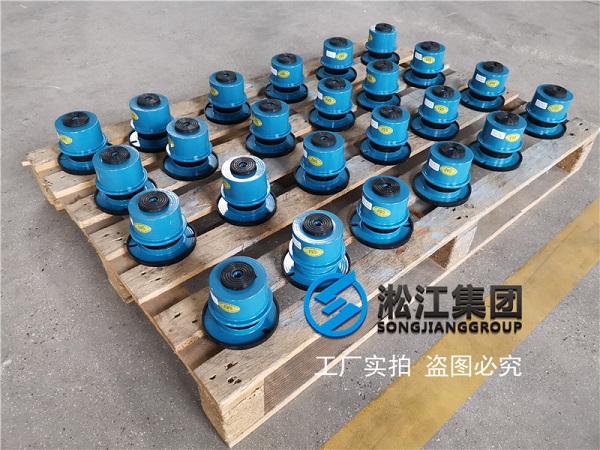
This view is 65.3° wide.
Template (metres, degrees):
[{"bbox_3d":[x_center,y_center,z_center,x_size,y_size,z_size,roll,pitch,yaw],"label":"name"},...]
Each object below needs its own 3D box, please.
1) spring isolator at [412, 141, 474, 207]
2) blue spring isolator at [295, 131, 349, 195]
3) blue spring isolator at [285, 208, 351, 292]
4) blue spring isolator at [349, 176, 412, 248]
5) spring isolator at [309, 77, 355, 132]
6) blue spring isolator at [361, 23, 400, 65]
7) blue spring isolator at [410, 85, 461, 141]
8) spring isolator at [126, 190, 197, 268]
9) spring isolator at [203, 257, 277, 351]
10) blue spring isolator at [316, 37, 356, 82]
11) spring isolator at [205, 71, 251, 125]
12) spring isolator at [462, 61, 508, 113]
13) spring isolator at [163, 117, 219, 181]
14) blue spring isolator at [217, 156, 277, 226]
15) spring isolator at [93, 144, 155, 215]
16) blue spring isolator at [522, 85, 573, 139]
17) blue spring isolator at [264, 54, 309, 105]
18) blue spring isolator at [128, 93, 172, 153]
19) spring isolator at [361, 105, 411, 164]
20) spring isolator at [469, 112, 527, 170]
[{"bbox_3d":[0.317,-0.119,1.006,0.126,0.104,0.126,19,45,17],"label":"spring isolator"},{"bbox_3d":[0.050,-0.146,1.024,0.126,0.104,0.126,1,42,-1],"label":"blue spring isolator"},{"bbox_3d":[0.031,0.036,0.822,0.125,0.102,0.125,1,42,-1],"label":"blue spring isolator"},{"bbox_3d":[0.161,-0.034,0.901,0.124,0.104,0.124,11,43,10],"label":"blue spring isolator"},{"bbox_3d":[0.087,-0.323,1.220,0.126,0.104,0.126,1,42,-1],"label":"spring isolator"},{"bbox_3d":[0.266,-0.593,1.522,0.126,0.104,0.126,1,42,-1],"label":"blue spring isolator"},{"bbox_3d":[0.354,-0.293,1.191,0.124,0.104,0.124,9,43,8],"label":"blue spring isolator"},{"bbox_3d":[-0.258,-0.005,0.853,0.125,0.105,0.125,8,43,6],"label":"spring isolator"},{"bbox_3d":[-0.094,0.111,0.731,0.125,0.105,0.125,1,42,-1],"label":"spring isolator"},{"bbox_3d":[0.113,-0.506,1.417,0.125,0.105,0.125,-4,43,-7],"label":"blue spring isolator"},{"bbox_3d":[-0.191,-0.343,1.230,0.126,0.104,0.126,1,42,-1],"label":"spring isolator"},{"bbox_3d":[0.525,-0.394,1.308,0.124,0.104,0.124,6,43,5],"label":"spring isolator"},{"bbox_3d":[-0.245,-0.178,1.041,0.124,0.104,0.124,1,43,-1],"label":"spring isolator"},{"bbox_3d":[-0.109,-0.077,0.937,0.124,0.104,0.124,1,43,-1],"label":"blue spring isolator"},{"bbox_3d":[-0.367,-0.101,0.958,0.126,0.104,0.126,1,42,-1],"label":"spring isolator"},{"bbox_3d":[0.643,-0.300,1.211,0.124,0.104,0.124,8,43,7],"label":"blue spring isolator"},{"bbox_3d":[-0.035,-0.418,1.311,0.124,0.104,0.124,1,43,-1],"label":"blue spring isolator"},{"bbox_3d":[-0.355,-0.255,1.127,0.126,0.104,0.126,1,42,-1],"label":"blue spring isolator"},{"bbox_3d":[0.209,-0.224,1.111,0.125,0.105,0.125,1,42,-1],"label":"spring isolator"},{"bbox_3d":[0.472,-0.207,1.103,0.125,0.105,0.125,2,42,0],"label":"spring isolator"}]

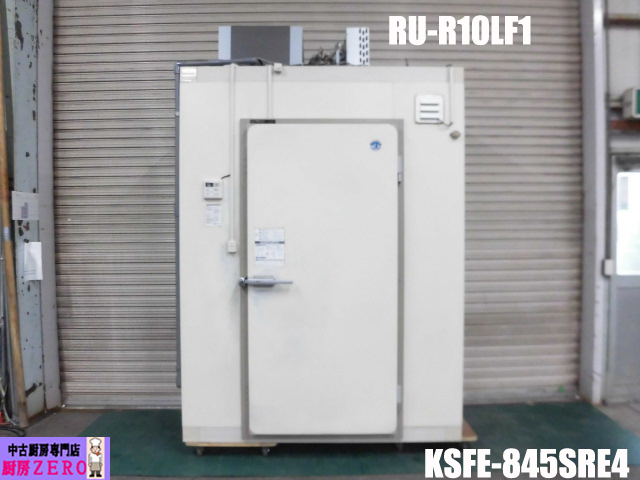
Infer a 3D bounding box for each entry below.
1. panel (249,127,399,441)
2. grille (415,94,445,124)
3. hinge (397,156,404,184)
[{"bbox_3d":[0.016,0.227,2.563,0.857,1.776,0.070,0,1,0],"label":"panel"},{"bbox_3d":[0.626,-0.744,2.547,0.166,0.169,0.030,0,1,0],"label":"grille"},{"bbox_3d":[0.460,-0.403,2.556,0.035,0.165,0.040,0,1,0],"label":"hinge"}]

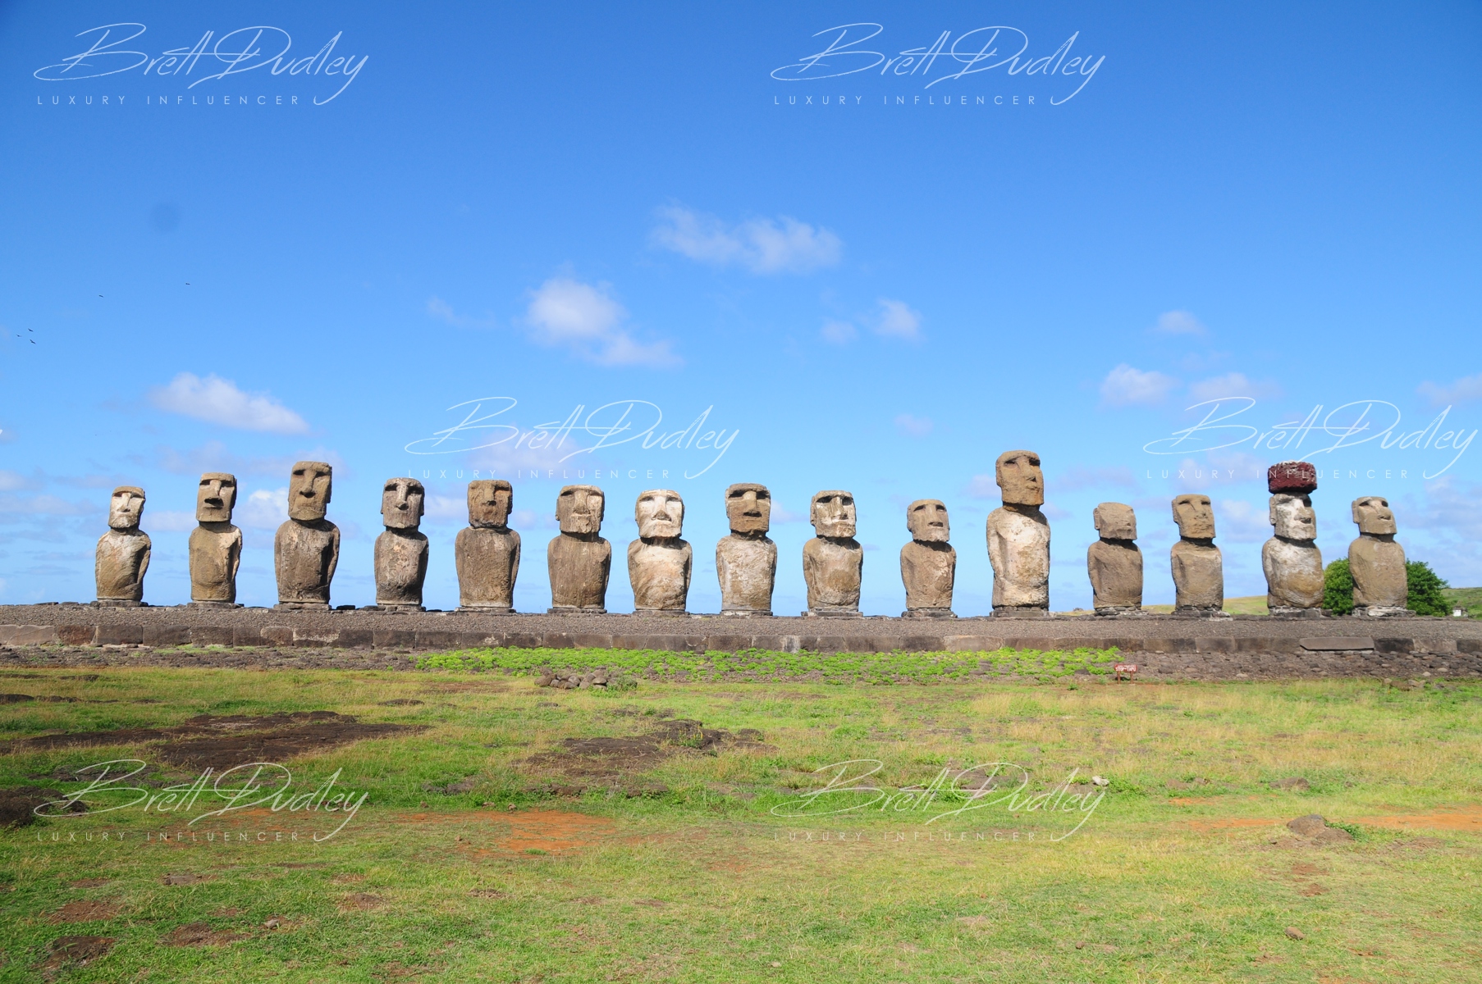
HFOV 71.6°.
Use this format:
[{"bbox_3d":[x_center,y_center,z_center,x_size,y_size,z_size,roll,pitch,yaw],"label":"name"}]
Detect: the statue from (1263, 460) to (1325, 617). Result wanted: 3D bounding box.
[{"bbox_3d":[29.277,2.406,54.502,2.620,8.150,2.110,1,-7,-4],"label":"statue"}]

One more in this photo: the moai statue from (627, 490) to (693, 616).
[{"bbox_3d":[-4.266,3.117,54.120,3.320,6.590,2.490,1,-7,-3],"label":"moai statue"}]

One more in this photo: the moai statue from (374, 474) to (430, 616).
[{"bbox_3d":[-17.160,2.627,52.008,2.520,6.780,1.710,2,-7,-10],"label":"moai statue"}]

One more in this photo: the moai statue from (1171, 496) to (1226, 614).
[{"bbox_3d":[24.483,3.333,55.204,2.600,6.543,1.612,1,-8,-5],"label":"moai statue"}]

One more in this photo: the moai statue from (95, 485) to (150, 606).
[{"bbox_3d":[-31.725,2.743,52.759,2.570,6.190,1.930,1,-7,-4],"label":"moai statue"}]

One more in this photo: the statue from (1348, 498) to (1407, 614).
[{"bbox_3d":[34.784,3.452,56.132,2.670,6.652,1.655,1,-8,-5],"label":"statue"}]

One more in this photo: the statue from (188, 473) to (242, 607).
[{"bbox_3d":[-25.889,2.340,50.669,2.321,6.648,1.439,2,-8,-12],"label":"statue"}]

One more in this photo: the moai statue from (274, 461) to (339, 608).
[{"bbox_3d":[-21.539,2.121,51.059,2.947,7.397,1.827,2,-8,-11],"label":"moai statue"}]

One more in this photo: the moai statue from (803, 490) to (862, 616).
[{"bbox_3d":[4.855,3.205,54.577,3.070,6.650,2.300,1,-7,-6],"label":"moai statue"}]

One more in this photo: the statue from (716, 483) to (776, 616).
[{"bbox_3d":[0.262,2.928,53.024,3.051,6.828,1.892,1,-8,-7],"label":"statue"}]

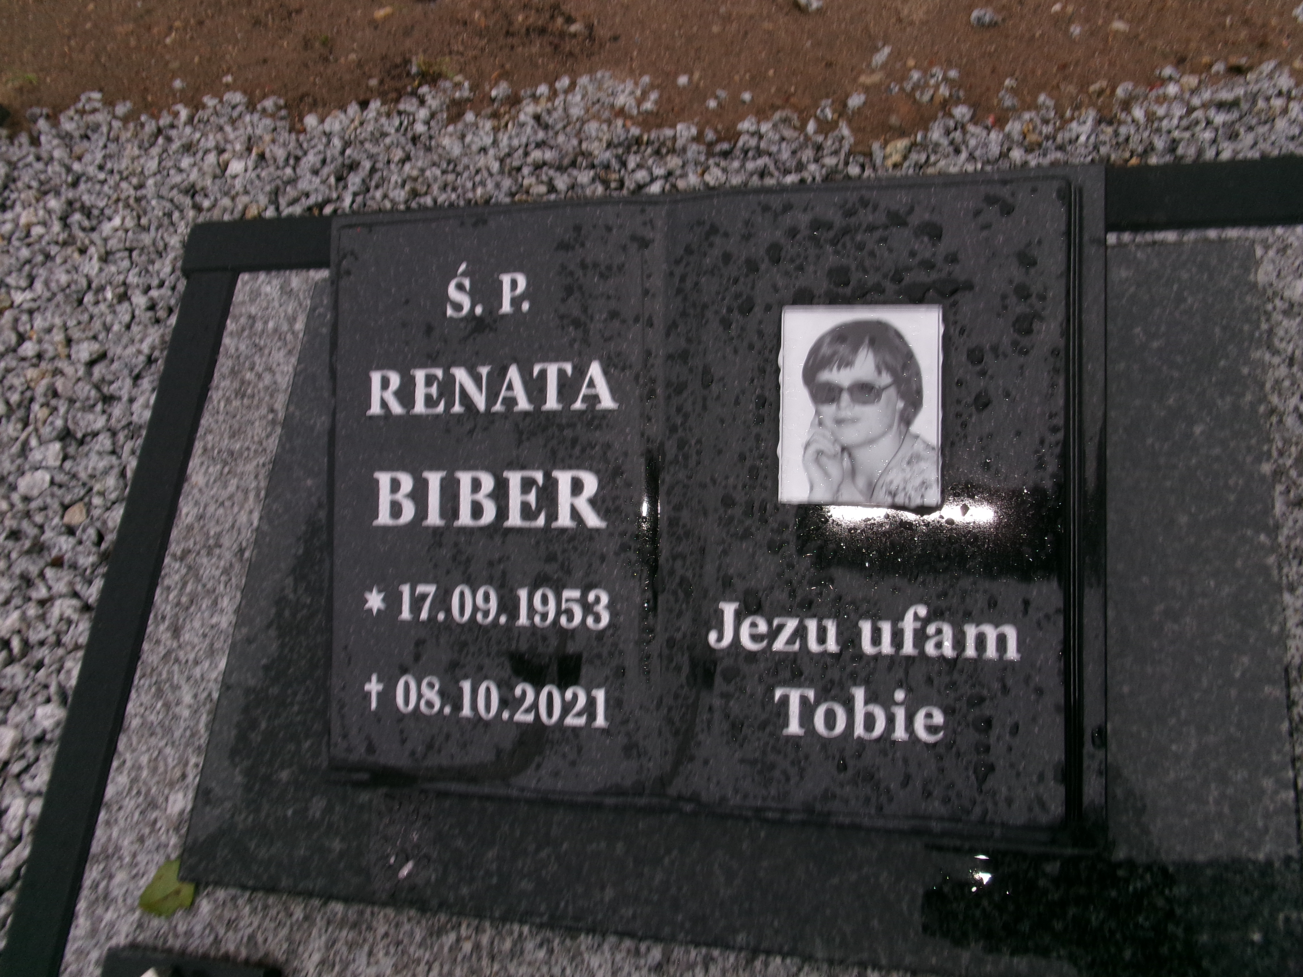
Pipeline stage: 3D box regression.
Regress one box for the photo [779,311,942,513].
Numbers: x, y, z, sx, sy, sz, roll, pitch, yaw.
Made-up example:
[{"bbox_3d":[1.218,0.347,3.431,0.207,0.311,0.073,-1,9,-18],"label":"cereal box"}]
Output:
[{"bbox_3d":[0.110,-0.043,0.555,0.083,0.008,0.105,1,88,10],"label":"photo"}]

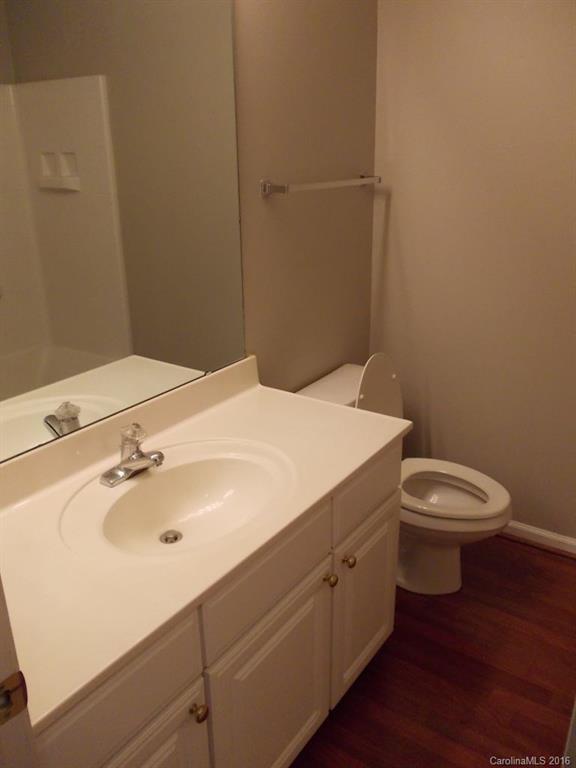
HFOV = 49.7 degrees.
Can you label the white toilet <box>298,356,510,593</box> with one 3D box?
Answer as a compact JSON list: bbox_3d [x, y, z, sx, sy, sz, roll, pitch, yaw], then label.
[{"bbox_3d":[0.435,0.305,2.237,0.737,0.838,0.421,13,25,33],"label":"white toilet"}]

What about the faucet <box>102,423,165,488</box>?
[{"bbox_3d":[-0.338,0.156,1.452,0.142,0.127,0.163,13,25,33],"label":"faucet"}]

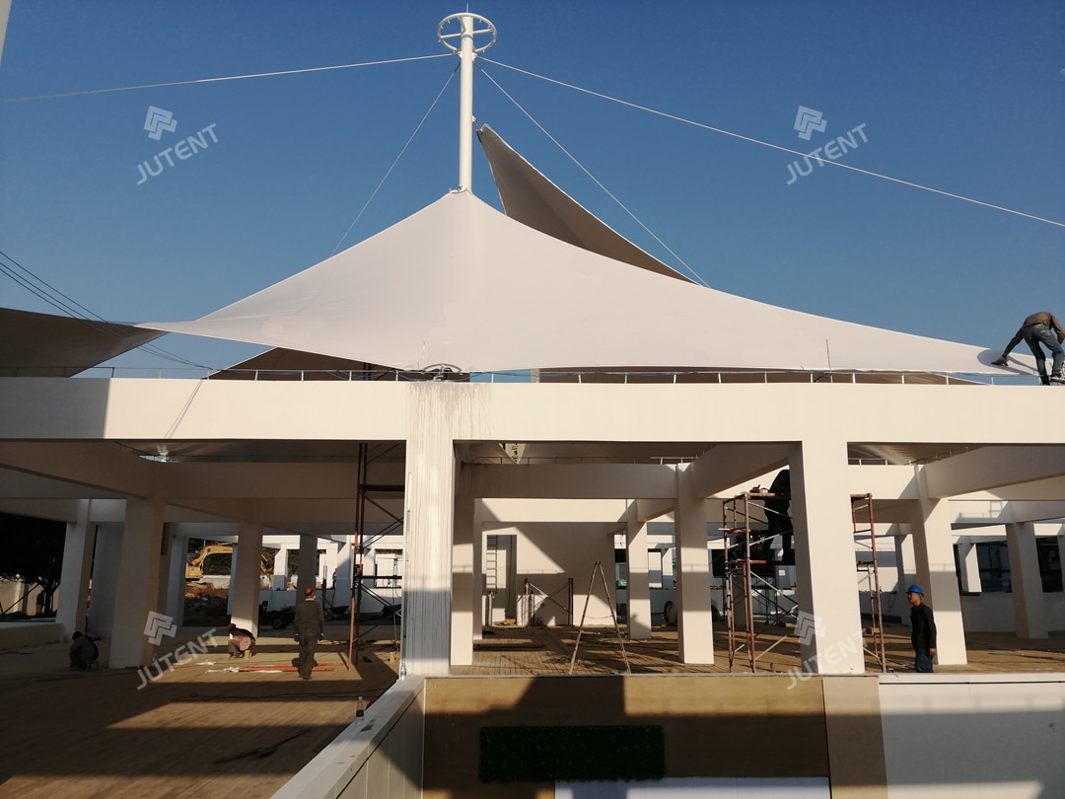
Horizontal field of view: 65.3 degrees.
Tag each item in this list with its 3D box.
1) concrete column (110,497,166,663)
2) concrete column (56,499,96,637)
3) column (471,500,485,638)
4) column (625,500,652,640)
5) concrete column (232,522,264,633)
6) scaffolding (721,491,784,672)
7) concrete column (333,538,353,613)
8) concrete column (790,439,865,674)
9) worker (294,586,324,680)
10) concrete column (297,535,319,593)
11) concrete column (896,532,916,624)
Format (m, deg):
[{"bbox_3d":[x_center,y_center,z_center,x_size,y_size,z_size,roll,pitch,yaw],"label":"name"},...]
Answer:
[{"bbox_3d":[-8.702,3.988,18.357,0.617,3.606,0.577,0,-12,-2],"label":"concrete column"},{"bbox_3d":[-14.291,5.283,26.066,0.614,4.378,0.614,0,-12,-2],"label":"concrete column"},{"bbox_3d":[-1.883,5.357,26.505,0.604,4.378,0.604,0,-12,-2],"label":"column"},{"bbox_3d":[3.389,5.430,26.783,0.618,4.369,0.618,0,-12,-2],"label":"column"},{"bbox_3d":[-8.974,5.699,26.173,0.616,3.592,0.614,0,-12,-2],"label":"concrete column"},{"bbox_3d":[4.013,2.999,12.442,1.920,3.040,1.260,0,-12,-2],"label":"scaffolding"},{"bbox_3d":[-9.514,9.007,42.020,0.618,3.900,0.618,0,-12,-2],"label":"concrete column"},{"bbox_3d":[3.931,2.241,11.155,0.617,3.289,0.577,0,-12,-2],"label":"concrete column"},{"bbox_3d":[-4.347,4.533,16.164,0.560,1.694,0.380,0,-12,1],"label":"worker"},{"bbox_3d":[-9.257,7.429,34.153,0.618,3.650,0.618,0,-12,-2],"label":"concrete column"},{"bbox_3d":[15.842,7.494,34.960,0.618,3.800,0.618,0,-12,-2],"label":"concrete column"}]

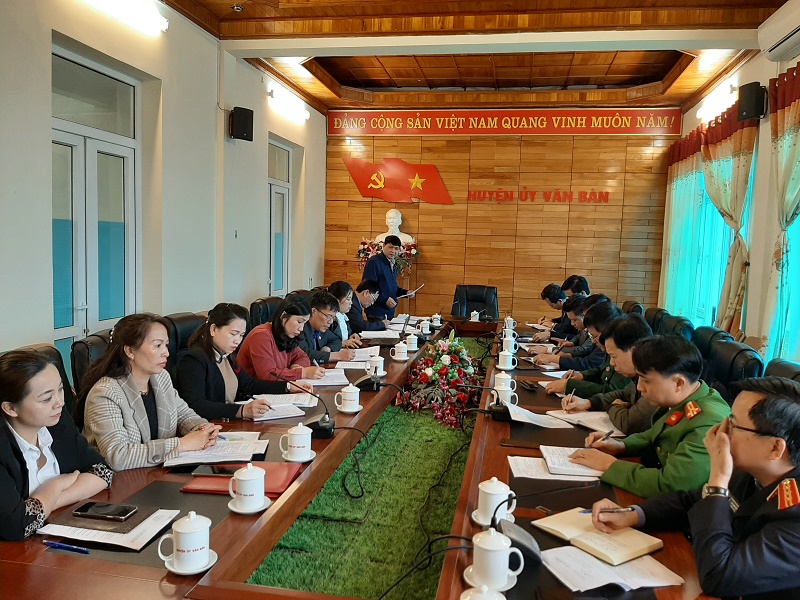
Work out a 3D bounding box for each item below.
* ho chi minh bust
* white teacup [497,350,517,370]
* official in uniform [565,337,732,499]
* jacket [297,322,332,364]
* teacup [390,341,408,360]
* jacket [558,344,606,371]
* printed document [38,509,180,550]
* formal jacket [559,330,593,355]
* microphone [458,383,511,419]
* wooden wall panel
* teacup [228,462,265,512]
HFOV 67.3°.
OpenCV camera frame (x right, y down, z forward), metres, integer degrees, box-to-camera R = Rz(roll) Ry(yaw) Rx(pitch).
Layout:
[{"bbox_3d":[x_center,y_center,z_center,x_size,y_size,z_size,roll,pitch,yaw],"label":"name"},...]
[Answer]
[{"bbox_3d":[-0.079,-0.840,7.350,0.480,0.550,0.280,3,5,11],"label":"ho chi minh bust"},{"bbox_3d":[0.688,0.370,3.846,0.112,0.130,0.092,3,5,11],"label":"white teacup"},{"bbox_3d":[0.947,0.749,2.335,0.620,1.200,0.500,2,5,5],"label":"official in uniform"},{"bbox_3d":[-0.630,0.384,4.231,0.460,0.580,0.500,4,6,19],"label":"jacket"},{"bbox_3d":[-0.004,0.356,4.277,0.118,0.117,0.092,3,5,11],"label":"teacup"},{"bbox_3d":[1.364,0.479,3.833,0.600,0.560,0.500,3,5,11],"label":"jacket"},{"bbox_3d":[-0.787,0.606,1.643,0.300,0.012,0.215,3,5,11],"label":"printed document"},{"bbox_3d":[1.527,0.414,4.798,0.530,0.600,0.530,3,6,11],"label":"formal jacket"},{"bbox_3d":[0.411,0.482,2.817,0.300,0.157,0.170,3,5,11],"label":"microphone"},{"bbox_3d":[1.111,-0.562,7.473,4.260,2.900,0.060,3,5,11],"label":"wooden wall panel"},{"bbox_3d":[-0.480,0.566,1.871,0.120,0.126,0.090,4,6,21],"label":"teacup"}]

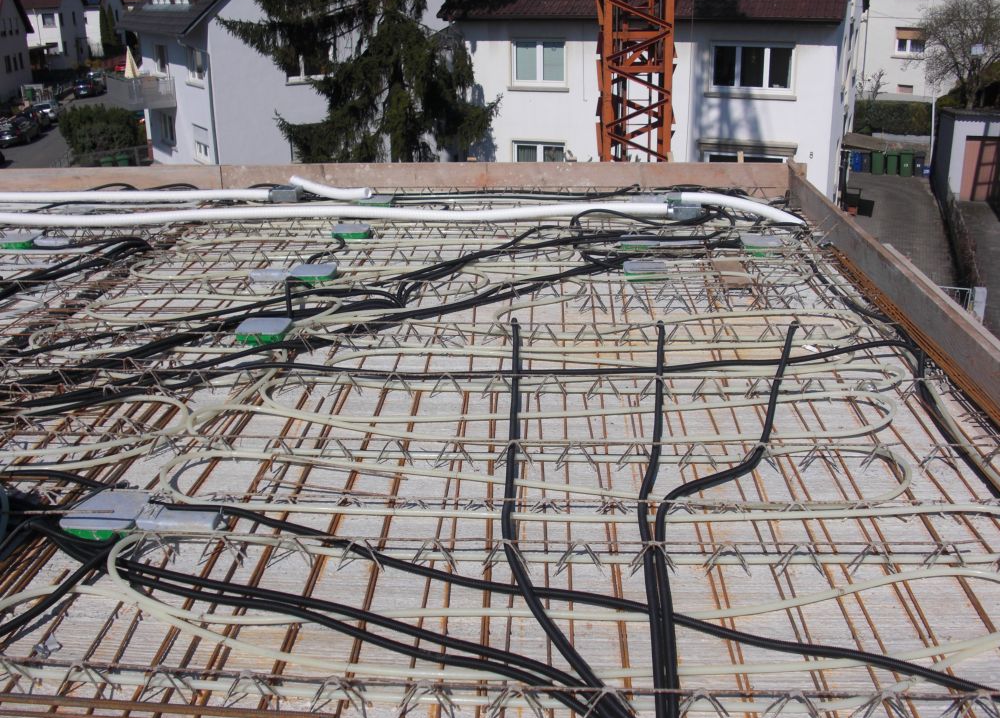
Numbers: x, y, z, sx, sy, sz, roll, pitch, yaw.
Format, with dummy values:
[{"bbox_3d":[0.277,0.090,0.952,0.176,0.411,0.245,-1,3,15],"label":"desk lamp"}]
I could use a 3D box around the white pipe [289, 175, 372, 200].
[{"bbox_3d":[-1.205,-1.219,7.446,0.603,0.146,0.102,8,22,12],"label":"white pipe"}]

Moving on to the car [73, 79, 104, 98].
[{"bbox_3d":[-36.556,-24.048,92.125,1.760,1.460,4.400,-4,22,-9],"label":"car"}]

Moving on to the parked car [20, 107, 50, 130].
[{"bbox_3d":[-33.819,-17.575,75.122,1.770,1.480,4.350,-4,22,-9],"label":"parked car"}]

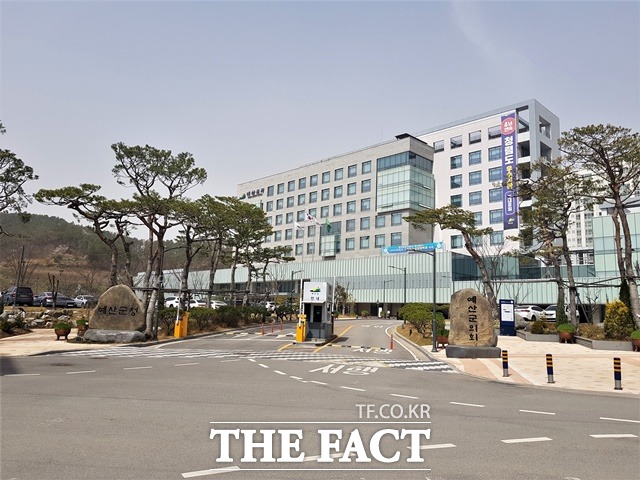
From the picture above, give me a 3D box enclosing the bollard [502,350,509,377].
[{"bbox_3d":[5.471,3.663,14.200,0.150,0.770,0.150,2,-8,0],"label":"bollard"}]

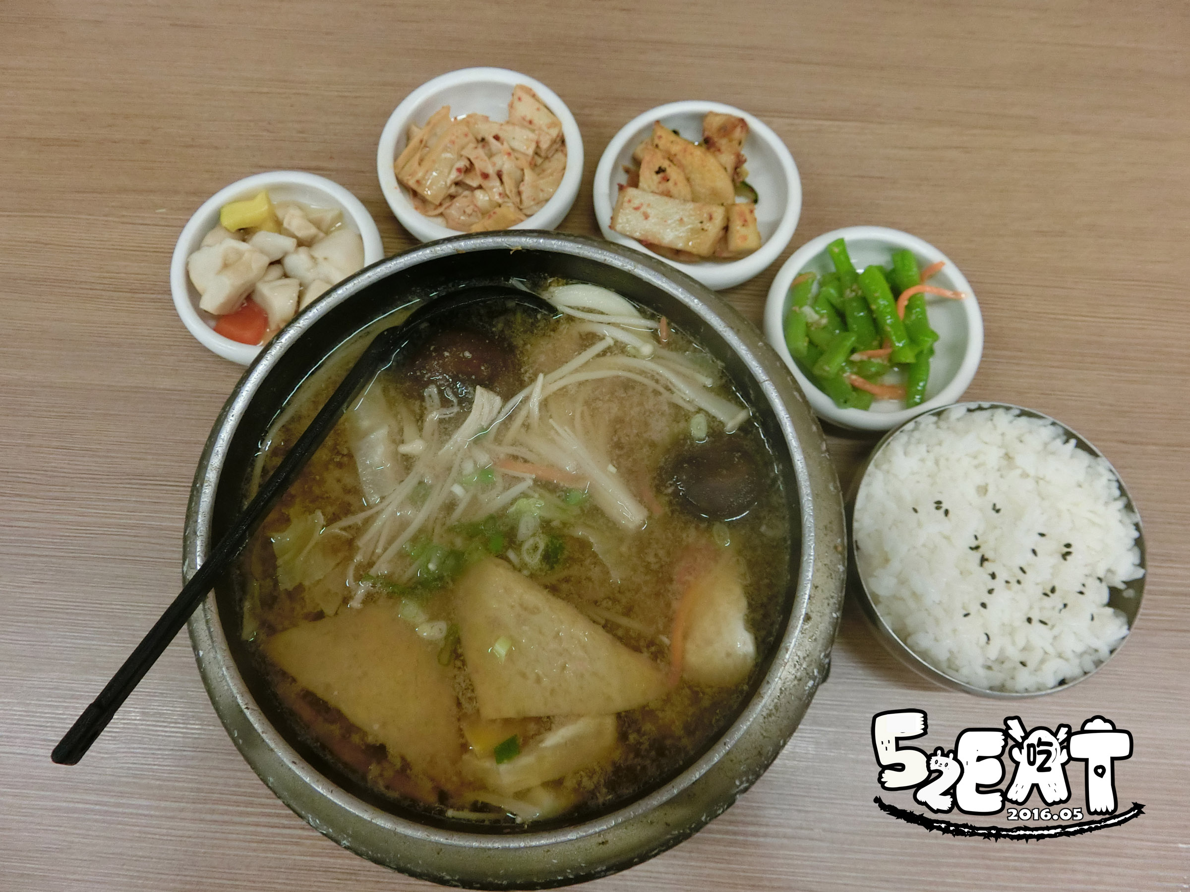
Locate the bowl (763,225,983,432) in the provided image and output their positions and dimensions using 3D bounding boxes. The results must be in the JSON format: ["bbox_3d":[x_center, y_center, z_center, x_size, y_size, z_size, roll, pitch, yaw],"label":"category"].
[{"bbox_3d":[0.122,-0.050,0.388,0.095,0.031,0.095,0,75,0],"label":"bowl"}]

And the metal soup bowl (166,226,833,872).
[{"bbox_3d":[-0.028,0.034,0.333,0.238,0.085,0.238,0,75,0],"label":"metal soup bowl"}]

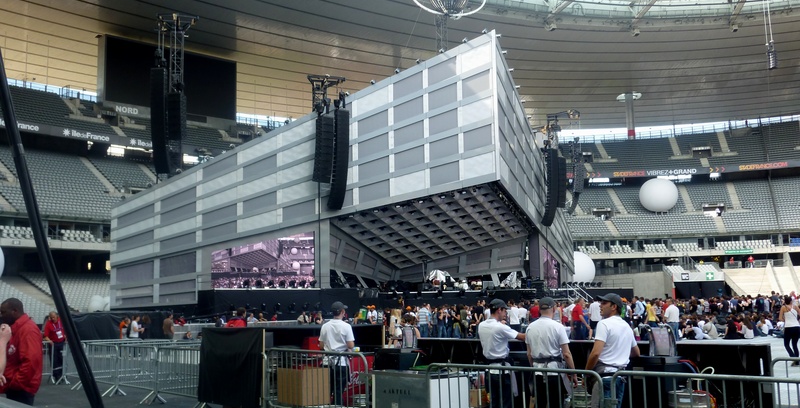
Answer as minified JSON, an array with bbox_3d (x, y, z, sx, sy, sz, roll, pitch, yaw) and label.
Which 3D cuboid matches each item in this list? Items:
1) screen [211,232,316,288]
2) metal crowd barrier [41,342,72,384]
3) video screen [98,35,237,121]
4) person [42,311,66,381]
[{"bbox_3d":[-10.146,4.224,57.134,7.690,4.260,0.300,0,-8,-15],"label":"screen"},{"bbox_3d":[-8.924,3.780,18.164,2.000,1.100,0.500,1,-8,-18],"label":"metal crowd barrier"},{"bbox_3d":[-34.421,-18.490,115.332,20.570,9.520,2.000,5,-10,-40],"label":"video screen"},{"bbox_3d":[-8.613,3.587,19.187,0.550,1.730,0.420,3,-9,-30],"label":"person"}]

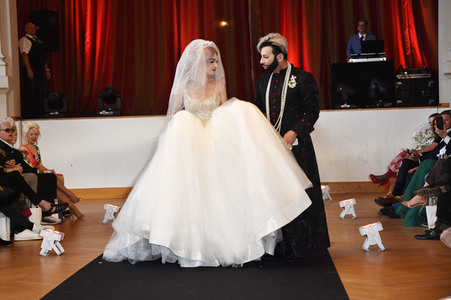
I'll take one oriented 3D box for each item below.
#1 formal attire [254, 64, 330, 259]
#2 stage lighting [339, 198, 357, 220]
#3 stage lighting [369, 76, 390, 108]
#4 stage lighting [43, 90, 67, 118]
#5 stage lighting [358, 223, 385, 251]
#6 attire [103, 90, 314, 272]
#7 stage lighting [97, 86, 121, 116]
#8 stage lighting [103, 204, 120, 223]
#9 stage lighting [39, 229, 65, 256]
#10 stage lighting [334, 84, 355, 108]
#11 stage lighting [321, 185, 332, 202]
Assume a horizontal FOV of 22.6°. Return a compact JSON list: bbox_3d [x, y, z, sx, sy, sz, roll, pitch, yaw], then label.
[{"bbox_3d":[0.570,0.095,9.450,0.580,1.570,0.560,-1,1,24],"label":"formal attire"},{"bbox_3d":[1.462,0.693,13.450,0.210,0.237,0.205,-1,1,2],"label":"stage lighting"},{"bbox_3d":[2.679,-0.973,19.600,0.370,0.480,0.340,-1,1,33],"label":"stage lighting"},{"bbox_3d":[-2.979,-0.808,19.800,0.410,0.450,0.360,-1,1,2],"label":"stage lighting"},{"bbox_3d":[1.269,0.739,9.740,0.210,0.237,0.205,-1,1,2],"label":"stage lighting"},{"bbox_3d":[-0.134,0.194,9.400,1.700,1.410,1.200,-1,1,4],"label":"attire"},{"bbox_3d":[-2.025,-0.847,19.750,0.410,0.490,0.360,-1,1,2],"label":"stage lighting"},{"bbox_3d":[-1.373,0.765,13.600,0.210,0.237,0.205,-1,1,2],"label":"stage lighting"},{"bbox_3d":[-1.535,0.809,9.980,0.210,0.237,0.205,-1,1,2],"label":"stage lighting"},{"bbox_3d":[2.096,-0.937,19.600,0.350,0.440,0.370,-2,1,-24],"label":"stage lighting"},{"bbox_3d":[1.531,0.650,17.200,0.210,0.237,0.205,-1,1,2],"label":"stage lighting"}]

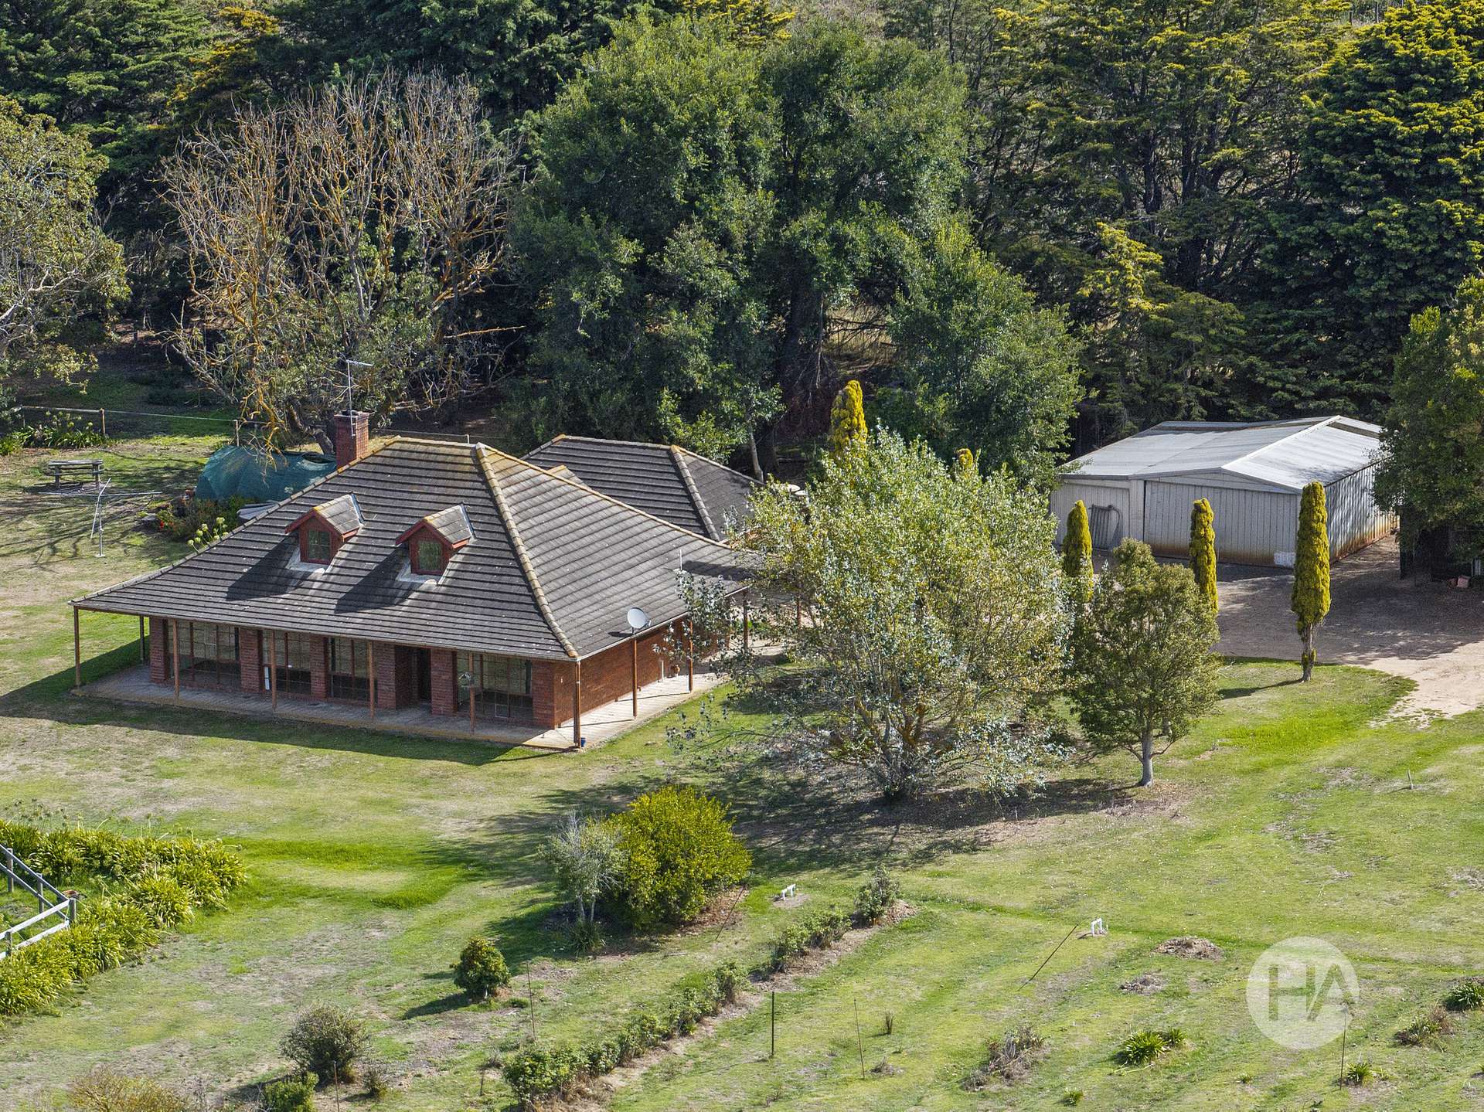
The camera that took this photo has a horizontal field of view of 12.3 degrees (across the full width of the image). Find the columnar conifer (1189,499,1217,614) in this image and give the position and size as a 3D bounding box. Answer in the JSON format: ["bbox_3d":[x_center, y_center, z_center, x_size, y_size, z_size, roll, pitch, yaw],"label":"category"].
[{"bbox_3d":[13.979,0.841,206.644,0.940,5.266,0.940,0,12,0],"label":"columnar conifer"}]

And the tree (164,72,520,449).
[{"bbox_3d":[-13.838,-9.908,236.940,12.298,13.313,11.314,0,12,0],"label":"tree"}]

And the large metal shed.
[{"bbox_3d":[16.097,-2.360,223.205,9.300,3.150,9.000,6,14,29],"label":"large metal shed"}]

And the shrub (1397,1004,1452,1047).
[{"bbox_3d":[17.017,11.689,172.019,1.388,0.700,1.388,0,12,0],"label":"shrub"}]

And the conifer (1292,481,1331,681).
[{"bbox_3d":[16.773,0.740,203.277,1.150,6.000,1.150,-1,13,0],"label":"conifer"}]

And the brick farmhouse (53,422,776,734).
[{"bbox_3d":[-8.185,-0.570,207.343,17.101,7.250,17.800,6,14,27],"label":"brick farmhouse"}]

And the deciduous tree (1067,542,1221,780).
[{"bbox_3d":[11.284,3.025,192.512,4.157,7.040,3.950,0,12,0],"label":"deciduous tree"}]

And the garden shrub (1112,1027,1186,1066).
[{"bbox_3d":[9.865,11.855,167.510,1.300,0.520,1.900,6,14,27],"label":"garden shrub"}]

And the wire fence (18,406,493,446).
[{"bbox_3d":[-17.237,-4.123,238.953,17.370,1.150,0.120,4,13,16],"label":"wire fence"}]

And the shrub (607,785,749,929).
[{"bbox_3d":[-1.696,7.768,181.447,3.789,3.427,3.599,0,12,0],"label":"shrub"}]

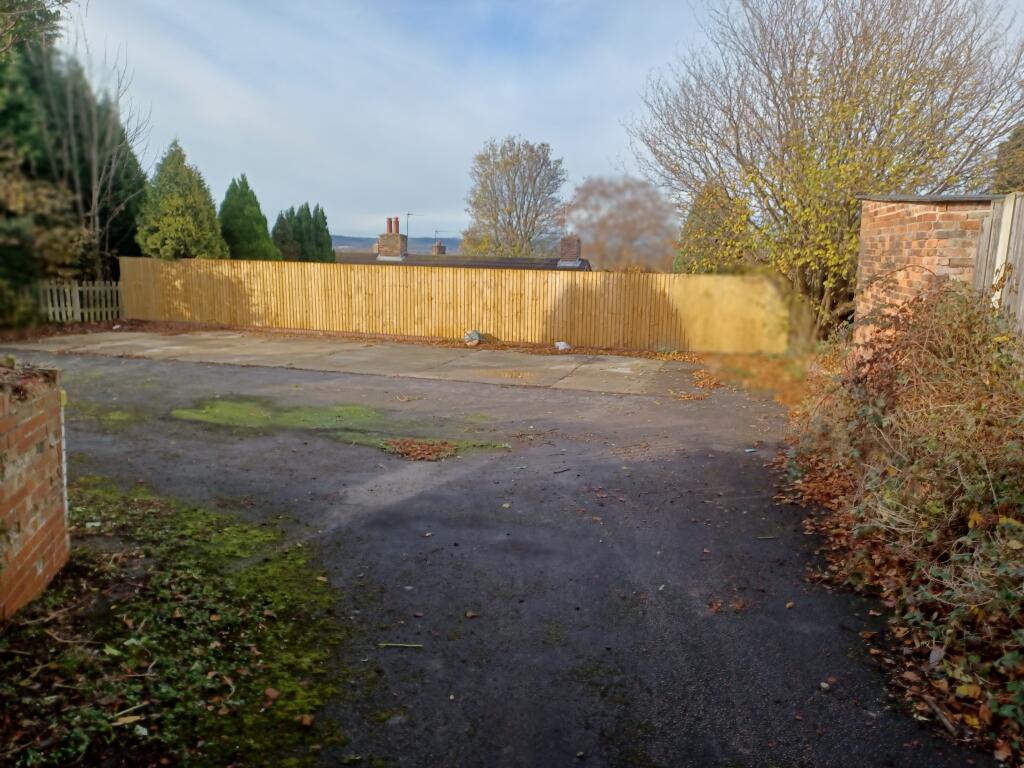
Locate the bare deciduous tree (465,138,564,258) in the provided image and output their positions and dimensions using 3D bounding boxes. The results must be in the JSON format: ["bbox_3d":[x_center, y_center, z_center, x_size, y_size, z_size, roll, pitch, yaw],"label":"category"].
[{"bbox_3d":[0.075,-9.533,49.083,6.897,13.193,6.897,1,11,0],"label":"bare deciduous tree"}]

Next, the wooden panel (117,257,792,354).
[{"bbox_3d":[-2.576,-2.010,17.993,17.624,1.700,0.100,4,11,17],"label":"wooden panel"}]

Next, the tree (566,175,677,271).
[{"bbox_3d":[6.228,-7.254,43.395,6.426,9.625,6.426,2,11,8],"label":"tree"}]

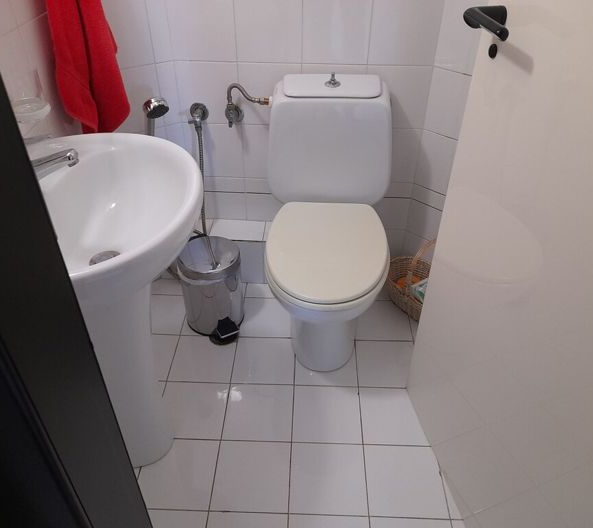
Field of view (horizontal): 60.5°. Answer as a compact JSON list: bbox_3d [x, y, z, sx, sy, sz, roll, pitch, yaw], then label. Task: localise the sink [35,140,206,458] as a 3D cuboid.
[{"bbox_3d":[-0.405,0.169,1.221,0.433,0.792,0.554,2,38,1],"label":"sink"}]

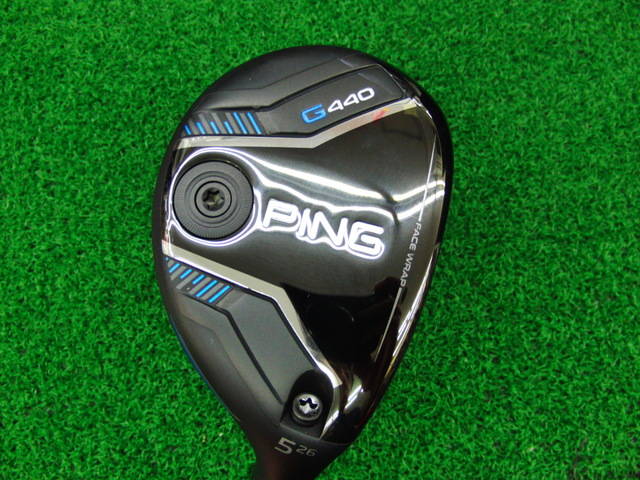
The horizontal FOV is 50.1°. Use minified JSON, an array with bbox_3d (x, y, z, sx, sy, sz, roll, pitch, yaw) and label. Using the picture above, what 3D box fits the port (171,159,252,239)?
[{"bbox_3d":[-0.024,-0.009,0.157,0.018,0.005,0.018,0,80,-1],"label":"port"}]

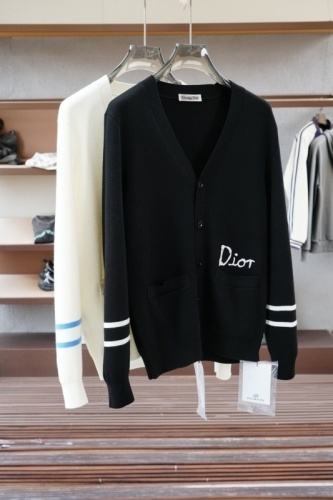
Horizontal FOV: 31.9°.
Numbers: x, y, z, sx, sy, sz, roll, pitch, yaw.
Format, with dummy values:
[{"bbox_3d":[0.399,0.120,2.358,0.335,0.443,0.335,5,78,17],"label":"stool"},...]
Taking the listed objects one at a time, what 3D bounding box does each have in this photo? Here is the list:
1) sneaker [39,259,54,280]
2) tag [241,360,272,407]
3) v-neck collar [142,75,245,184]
[{"bbox_3d":[-0.540,0.100,3.178,0.295,0.120,0.110,-2,17,-7],"label":"sneaker"},{"bbox_3d":[0.228,0.336,1.466,0.071,0.112,0.004,3,17,10],"label":"tag"},{"bbox_3d":[0.058,-0.257,1.254,0.208,0.228,0.090,-5,17,-15],"label":"v-neck collar"}]

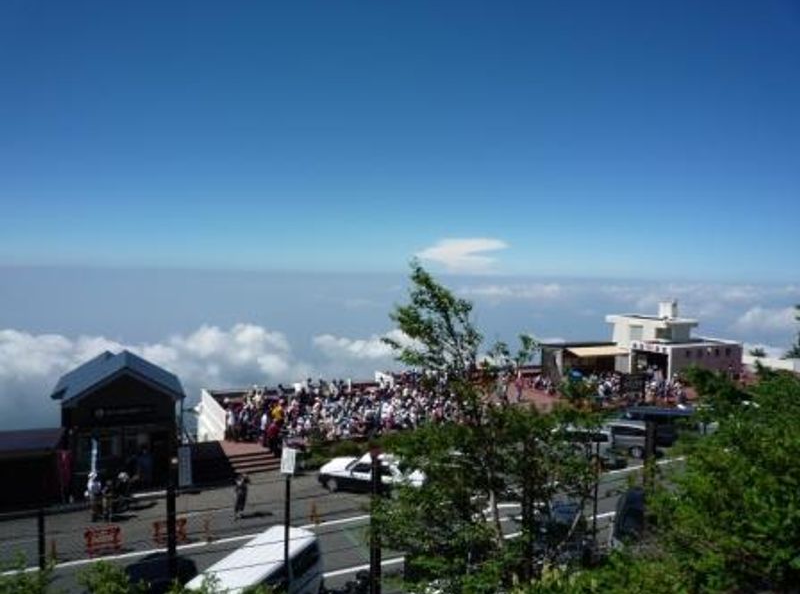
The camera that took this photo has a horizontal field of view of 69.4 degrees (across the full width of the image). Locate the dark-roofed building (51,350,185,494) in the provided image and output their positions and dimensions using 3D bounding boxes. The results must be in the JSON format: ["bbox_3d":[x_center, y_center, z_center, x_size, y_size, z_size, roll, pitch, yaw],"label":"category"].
[{"bbox_3d":[-12.286,5.166,25.451,5.000,5.250,4.900,0,4,-25],"label":"dark-roofed building"}]

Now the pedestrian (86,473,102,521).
[{"bbox_3d":[-11.034,7.221,20.851,0.520,1.730,0.380,2,3,15],"label":"pedestrian"}]

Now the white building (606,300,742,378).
[{"bbox_3d":[22.291,3.369,47.197,7.800,6.100,6.800,0,4,-23],"label":"white building"}]

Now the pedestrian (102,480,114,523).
[{"bbox_3d":[-10.540,7.335,20.879,0.460,1.520,0.320,2,3,10],"label":"pedestrian"}]

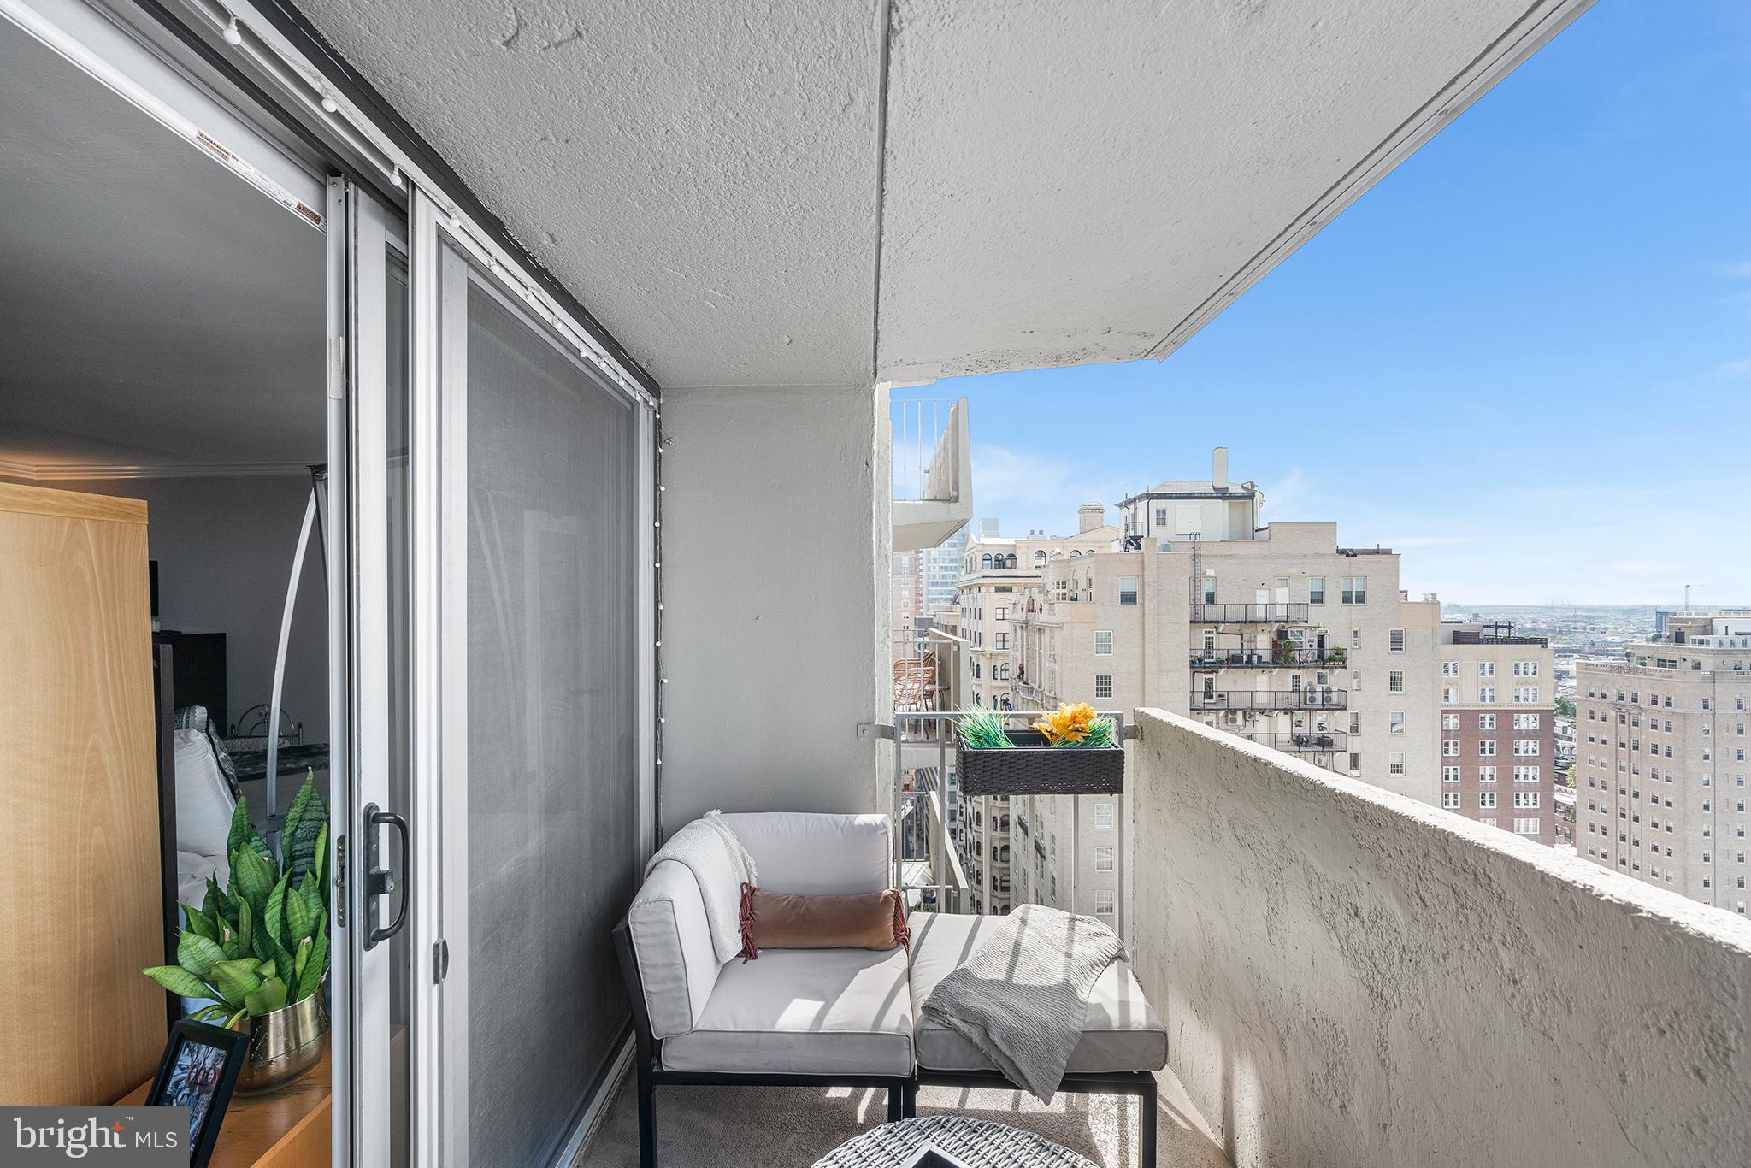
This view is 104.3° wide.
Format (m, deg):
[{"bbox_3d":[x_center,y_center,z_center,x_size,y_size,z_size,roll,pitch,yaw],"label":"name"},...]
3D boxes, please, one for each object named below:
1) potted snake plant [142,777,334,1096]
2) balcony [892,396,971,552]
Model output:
[{"bbox_3d":[-1.275,0.710,1.405,0.320,0.640,0.340,-1,-2,45],"label":"potted snake plant"},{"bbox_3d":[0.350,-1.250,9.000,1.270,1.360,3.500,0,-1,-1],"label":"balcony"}]

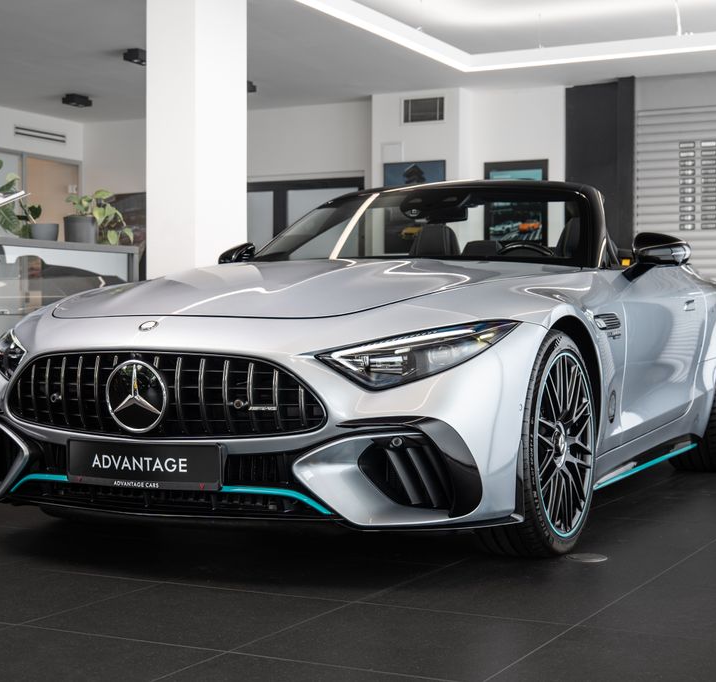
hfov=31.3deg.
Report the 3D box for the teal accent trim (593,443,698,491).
[{"bbox_3d":[1.175,0.486,5.127,0.050,0.060,1.620,0,0,28],"label":"teal accent trim"}]

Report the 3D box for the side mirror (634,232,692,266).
[{"bbox_3d":[1.152,-0.347,4.850,0.210,0.130,0.120,1,1,27],"label":"side mirror"}]

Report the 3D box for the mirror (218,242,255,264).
[{"bbox_3d":[-0.538,-0.374,5.744,0.210,0.140,0.140,0,1,28],"label":"mirror"}]

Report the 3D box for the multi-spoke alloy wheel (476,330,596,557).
[{"bbox_3d":[0.528,0.317,4.022,0.275,0.710,0.715,0,0,28],"label":"multi-spoke alloy wheel"}]

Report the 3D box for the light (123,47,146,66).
[{"bbox_3d":[-1.819,-2.373,10.720,0.145,0.095,0.280,0,0,28],"label":"light"}]

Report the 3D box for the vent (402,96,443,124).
[{"bbox_3d":[0.611,-2.139,11.850,0.410,0.230,0.030,1,1,27],"label":"vent"}]

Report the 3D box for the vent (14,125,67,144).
[{"bbox_3d":[-3.402,-2.213,13.710,0.040,0.110,0.800,0,0,29],"label":"vent"}]

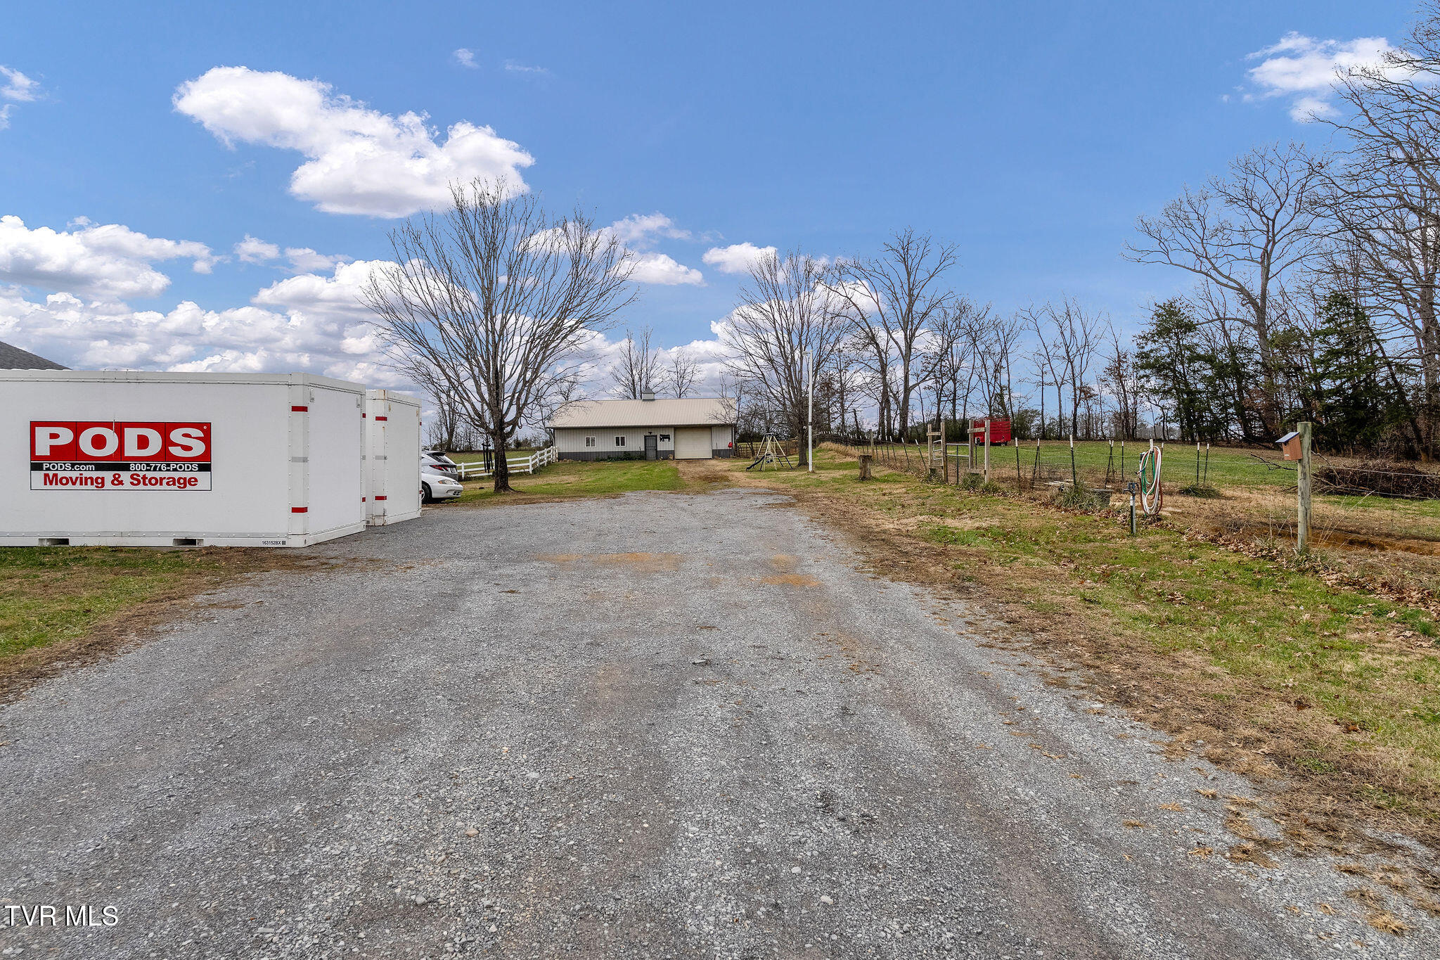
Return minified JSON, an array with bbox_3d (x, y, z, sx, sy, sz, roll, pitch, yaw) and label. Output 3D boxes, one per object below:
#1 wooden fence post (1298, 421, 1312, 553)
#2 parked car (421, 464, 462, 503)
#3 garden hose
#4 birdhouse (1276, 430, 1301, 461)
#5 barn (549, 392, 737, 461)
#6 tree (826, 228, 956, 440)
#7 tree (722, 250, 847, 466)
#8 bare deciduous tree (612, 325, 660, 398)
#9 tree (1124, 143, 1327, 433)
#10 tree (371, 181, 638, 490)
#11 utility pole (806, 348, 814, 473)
[{"bbox_3d":[7.700,0.080,10.000,0.150,1.740,0.150,0,1,0],"label":"wooden fence post"},{"bbox_3d":[-9.600,-0.050,21.800,4.550,1.400,1.720,0,1,0],"label":"parked car"},{"bbox_3d":[8.280,0.000,14.600,0.400,1.340,0.280,0,1,0],"label":"garden hose"},{"bbox_3d":[7.470,-0.450,9.980,0.240,0.400,0.180,0,1,0],"label":"birdhouse"},{"bbox_3d":[-6.300,-4.800,67.500,15.200,6.000,12.600,0,1,0],"label":"barn"},{"bbox_3d":[17.600,-14.900,77.000,12.800,21.600,12.000,0,1,0],"label":"tree"},{"bbox_3d":[4.150,-7.550,47.000,7.800,13.500,7.600,0,1,0],"label":"tree"},{"bbox_3d":[-9.700,-10.400,87.000,6.200,14.300,6.000,0,1,0],"label":"bare deciduous tree"},{"bbox_3d":[36.800,-13.500,55.000,12.800,21.400,12.400,0,1,0],"label":"tree"},{"bbox_3d":[-6.950,-4.600,24.000,8.500,9.950,8.300,0,1,0],"label":"tree"},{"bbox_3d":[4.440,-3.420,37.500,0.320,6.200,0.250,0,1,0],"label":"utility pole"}]

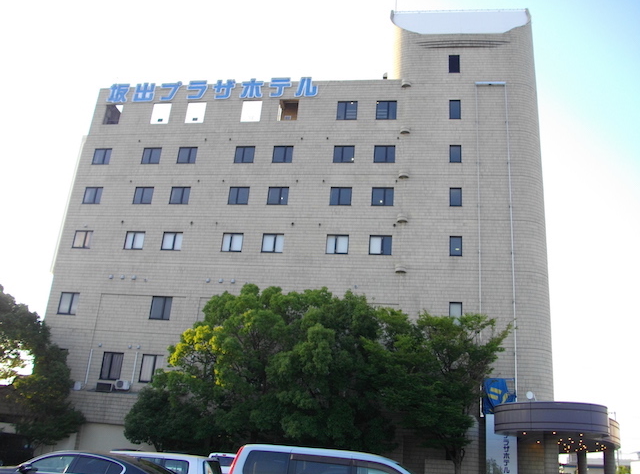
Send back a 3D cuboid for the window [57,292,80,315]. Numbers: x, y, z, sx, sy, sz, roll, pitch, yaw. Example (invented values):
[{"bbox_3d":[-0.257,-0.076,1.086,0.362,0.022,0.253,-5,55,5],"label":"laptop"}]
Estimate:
[{"bbox_3d":[-14.738,3.913,34.726,1.184,1.345,0.150,1,-21,9],"label":"window"}]

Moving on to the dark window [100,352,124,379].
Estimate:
[{"bbox_3d":[-11.825,7.334,33.673,1.225,1.525,0.150,1,-21,10],"label":"dark window"}]

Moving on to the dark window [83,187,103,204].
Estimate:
[{"bbox_3d":[-15.197,-2.752,39.721,1.261,1.213,0.120,1,-21,10],"label":"dark window"}]

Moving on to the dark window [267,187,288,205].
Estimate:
[{"bbox_3d":[-2.533,-2.490,35.981,1.286,1.187,0.150,1,-21,10],"label":"dark window"}]

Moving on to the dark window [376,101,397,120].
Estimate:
[{"bbox_3d":[4.088,-7.790,36.375,1.266,1.384,0.150,1,-21,9],"label":"dark window"}]

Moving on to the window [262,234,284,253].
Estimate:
[{"bbox_3d":[-2.727,0.372,34.212,1.293,1.205,0.150,1,-21,9],"label":"window"}]

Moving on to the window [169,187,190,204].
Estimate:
[{"bbox_3d":[-8.567,-2.537,36.310,1.252,1.196,0.150,1,-21,9],"label":"window"}]

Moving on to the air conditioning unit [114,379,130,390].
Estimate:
[{"bbox_3d":[-11.342,8.528,34.058,0.770,0.540,0.280,1,-21,10],"label":"air conditioning unit"}]

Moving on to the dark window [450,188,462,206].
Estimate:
[{"bbox_3d":[7.850,-2.300,34.188,0.669,1.181,0.150,1,-21,10],"label":"dark window"}]

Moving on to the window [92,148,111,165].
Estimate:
[{"bbox_3d":[-14.073,-5.193,38.254,1.254,1.203,0.150,1,-21,9],"label":"window"}]

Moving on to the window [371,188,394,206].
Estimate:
[{"bbox_3d":[3.705,-2.374,34.903,1.271,1.193,0.150,1,-21,10],"label":"window"}]

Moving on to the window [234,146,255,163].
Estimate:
[{"bbox_3d":[-4.939,-5.364,39.015,1.310,1.238,0.120,1,-21,10],"label":"window"}]

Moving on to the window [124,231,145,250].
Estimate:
[{"bbox_3d":[-11.388,0.226,36.384,1.243,1.171,0.150,1,-21,10],"label":"window"}]

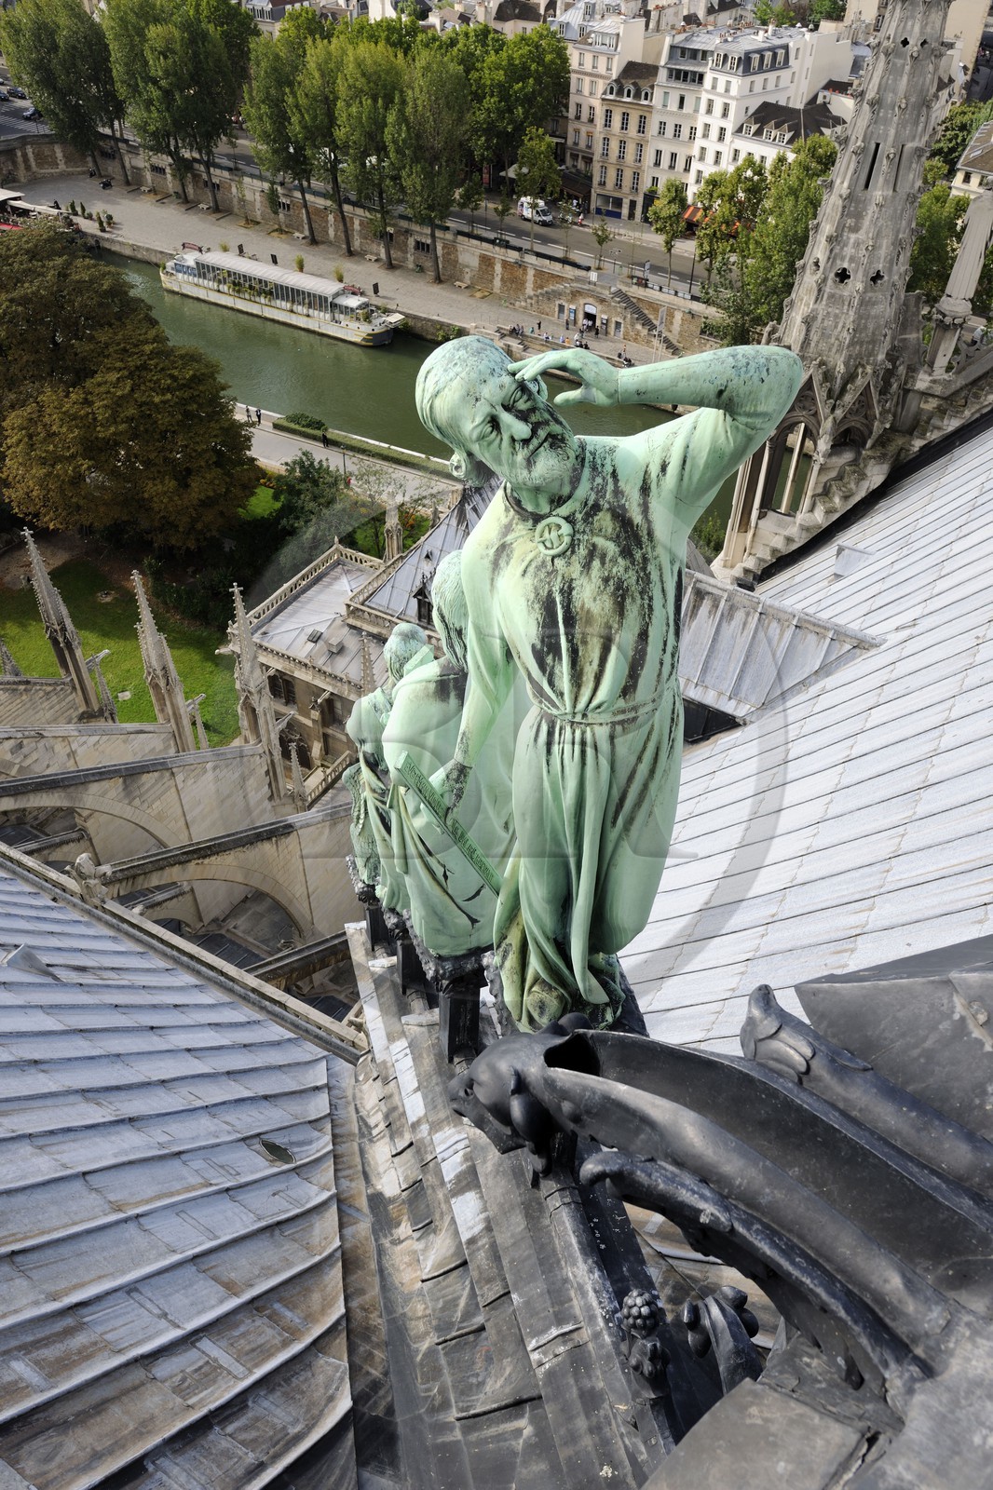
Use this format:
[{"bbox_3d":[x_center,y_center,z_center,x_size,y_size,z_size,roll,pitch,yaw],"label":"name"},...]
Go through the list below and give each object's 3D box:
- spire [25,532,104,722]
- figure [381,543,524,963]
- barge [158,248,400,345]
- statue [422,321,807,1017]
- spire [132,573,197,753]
[{"bbox_3d":[-17.260,-4.710,39.270,1.100,8.800,1.100,23,47,21],"label":"spire"},{"bbox_3d":[-0.175,0.264,6.238,0.980,3.350,0.900,-9,44,-11],"label":"figure"},{"bbox_3d":[-30.000,-61.300,134.800,39.600,4.800,5.100,24,48,21],"label":"barge"},{"bbox_3d":[0.278,0.115,3.958,1.150,3.400,0.950,3,43,2],"label":"statue"},{"bbox_3d":[-12.550,-2.800,37.230,1.100,8.800,1.100,23,47,21],"label":"spire"}]

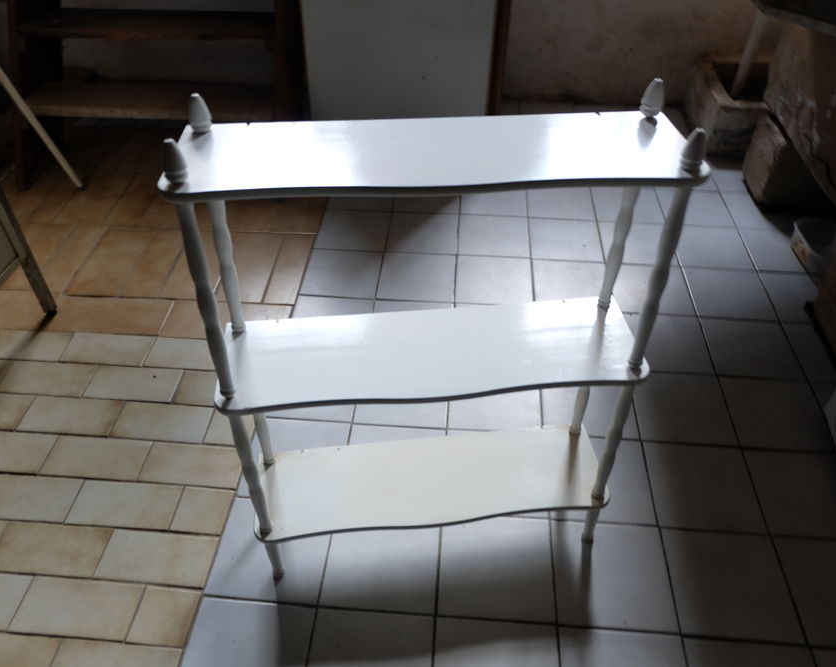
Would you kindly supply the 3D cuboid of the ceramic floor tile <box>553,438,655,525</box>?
[{"bbox_3d":[0.354,0.288,1.313,0.197,0.010,0.197,3,44,3],"label":"ceramic floor tile"}]

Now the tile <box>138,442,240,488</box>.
[{"bbox_3d":[-0.448,0.265,1.336,0.197,0.010,0.097,3,44,3],"label":"tile"}]

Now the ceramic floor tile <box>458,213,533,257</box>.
[{"bbox_3d":[0.220,-0.278,1.929,0.200,0.010,0.201,3,44,3],"label":"ceramic floor tile"}]

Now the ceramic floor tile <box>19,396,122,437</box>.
[{"bbox_3d":[-0.740,0.179,1.424,0.197,0.010,0.097,3,44,3],"label":"ceramic floor tile"}]

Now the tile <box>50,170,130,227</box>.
[{"bbox_3d":[-0.983,-0.412,2.043,0.147,0.010,0.294,2,44,1],"label":"tile"}]

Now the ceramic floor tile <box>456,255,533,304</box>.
[{"bbox_3d":[0.201,-0.136,1.757,0.197,0.010,0.197,3,44,3],"label":"ceramic floor tile"}]

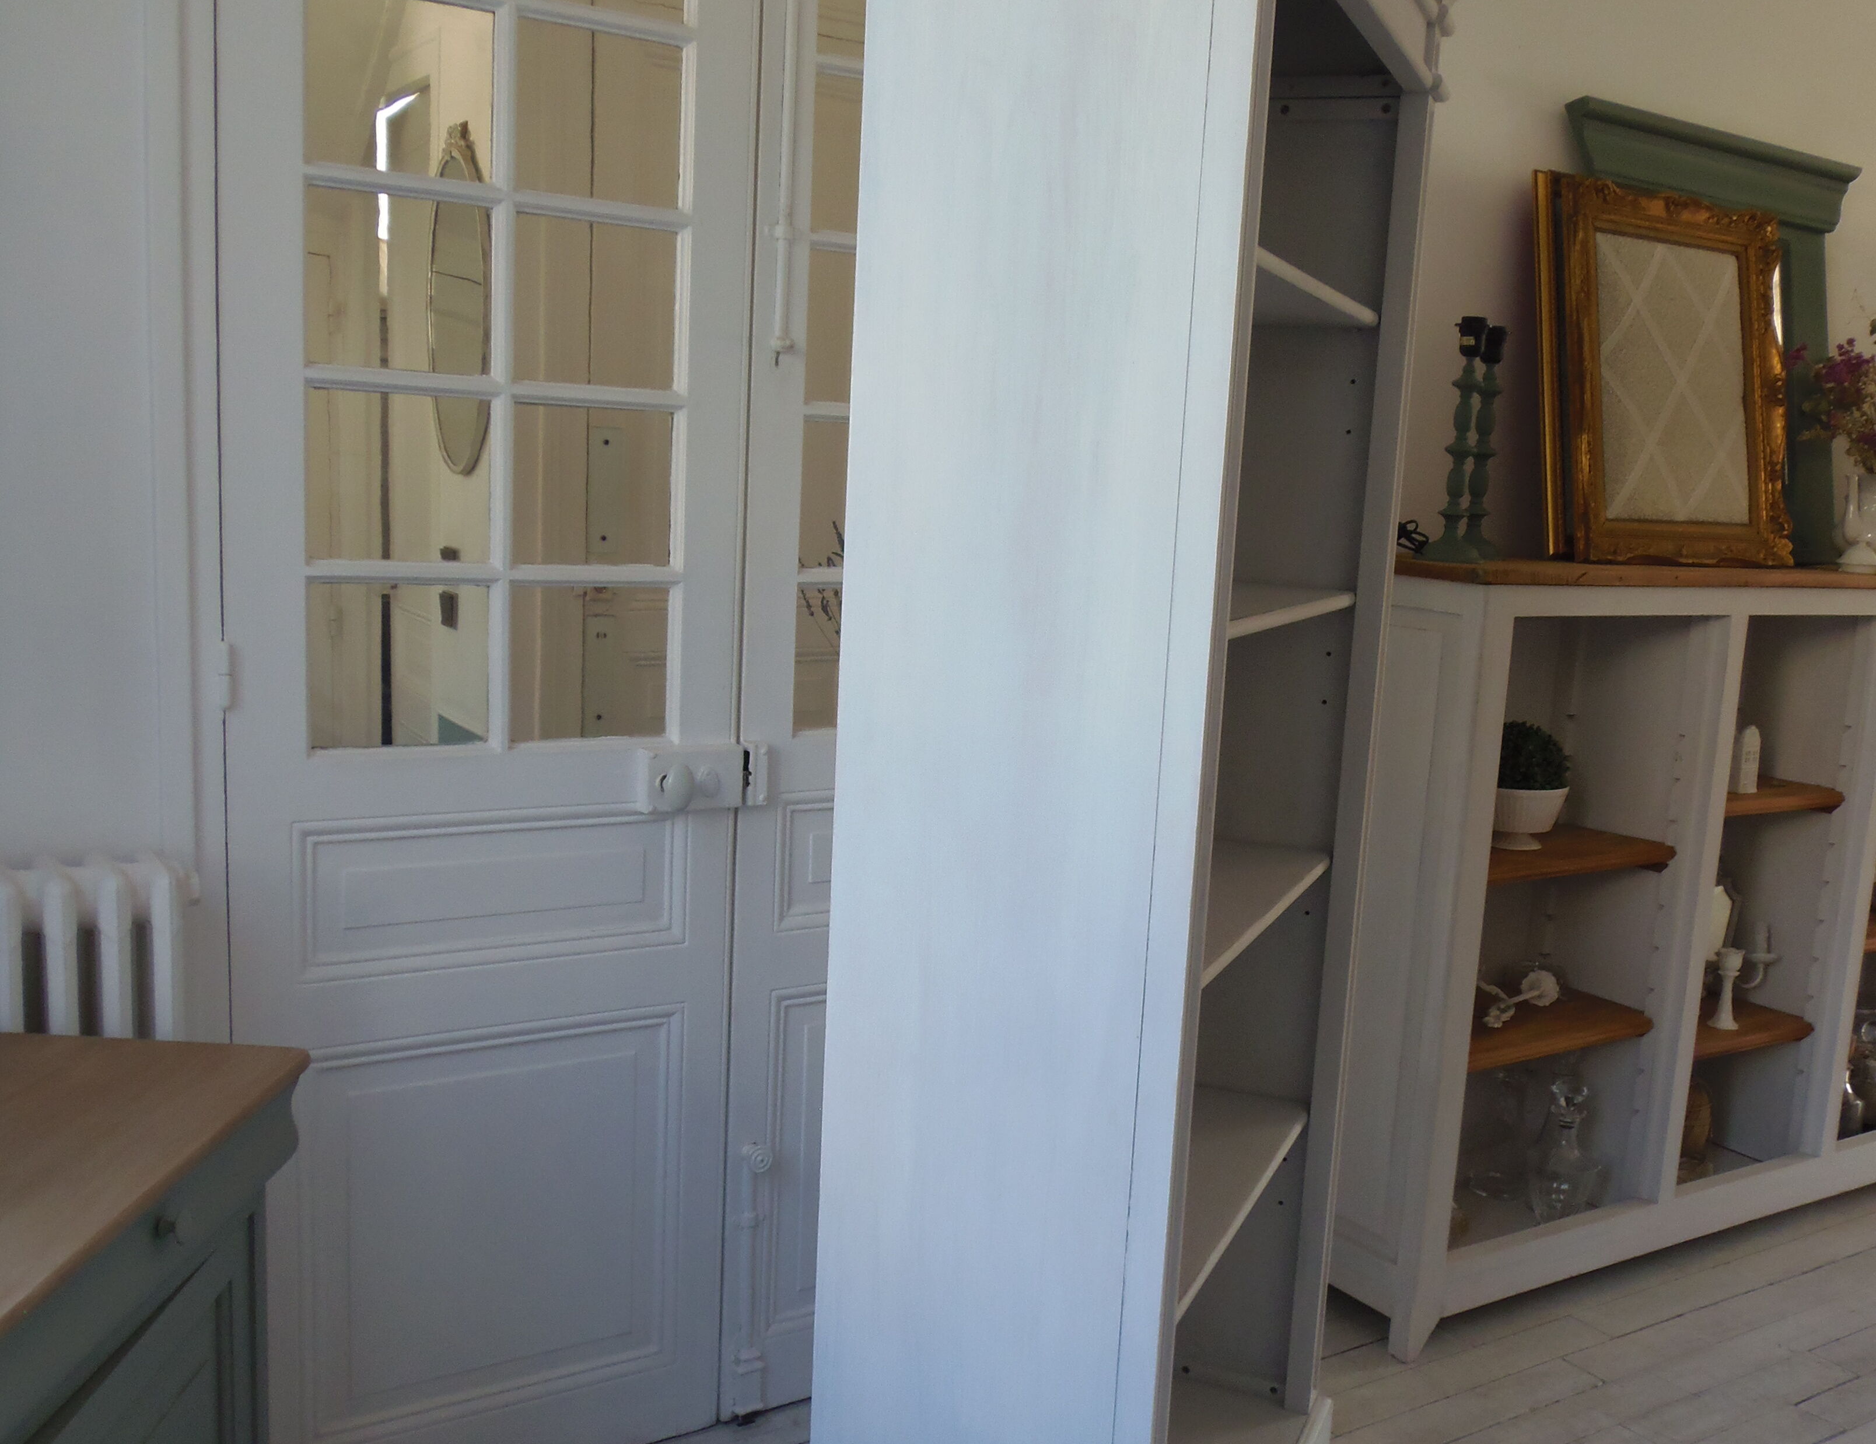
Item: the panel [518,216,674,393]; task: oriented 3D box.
[{"bbox_3d":[-0.456,-0.551,2.301,0.222,0.212,0.015,-2,10,-31],"label":"panel"}]

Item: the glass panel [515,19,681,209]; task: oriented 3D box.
[{"bbox_3d":[-0.444,-0.787,2.265,0.224,0.211,0.015,-2,10,-31],"label":"glass panel"}]

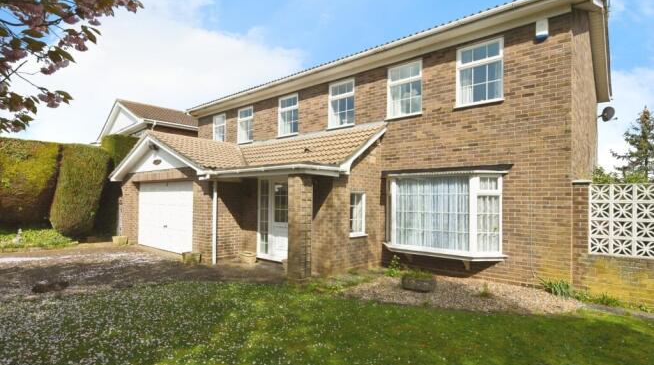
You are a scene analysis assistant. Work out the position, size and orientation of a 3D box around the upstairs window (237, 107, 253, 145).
[{"bbox_3d":[-2.922,-2.064,11.795,0.909,1.225,0.100,-1,-1,41],"label":"upstairs window"}]

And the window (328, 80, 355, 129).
[{"bbox_3d":[0.399,-2.121,8.875,0.894,1.225,0.100,-1,-1,41],"label":"window"}]

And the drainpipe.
[{"bbox_3d":[-2.684,0.962,7.870,0.080,2.030,0.080,-1,-1,41],"label":"drainpipe"}]

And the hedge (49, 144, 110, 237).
[{"bbox_3d":[-10.287,0.270,13.600,1.800,3.550,1.800,-1,-1,41],"label":"hedge"}]

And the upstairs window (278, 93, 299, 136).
[{"bbox_3d":[-1.209,-2.094,10.289,0.890,1.225,0.100,-1,-1,41],"label":"upstairs window"}]

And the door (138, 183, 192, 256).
[{"bbox_3d":[-4.858,1.010,9.753,3.780,2.000,0.100,-1,-1,41],"label":"door"}]

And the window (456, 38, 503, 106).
[{"bbox_3d":[3.049,-2.167,6.546,0.903,1.225,0.100,-1,-1,41],"label":"window"}]

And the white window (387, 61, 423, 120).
[{"bbox_3d":[1.817,-2.146,7.628,0.866,1.225,0.100,-1,-1,41],"label":"white window"}]

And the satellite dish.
[{"bbox_3d":[9.509,-2.290,11.100,0.500,0.520,0.330,1,-1,-41],"label":"satellite dish"}]

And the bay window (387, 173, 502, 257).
[{"bbox_3d":[2.257,0.650,6.886,2.553,1.630,0.420,-1,-1,41],"label":"bay window"}]

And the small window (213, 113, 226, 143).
[{"bbox_3d":[-4.241,-2.041,12.954,0.948,1.225,0.100,-1,-1,41],"label":"small window"}]

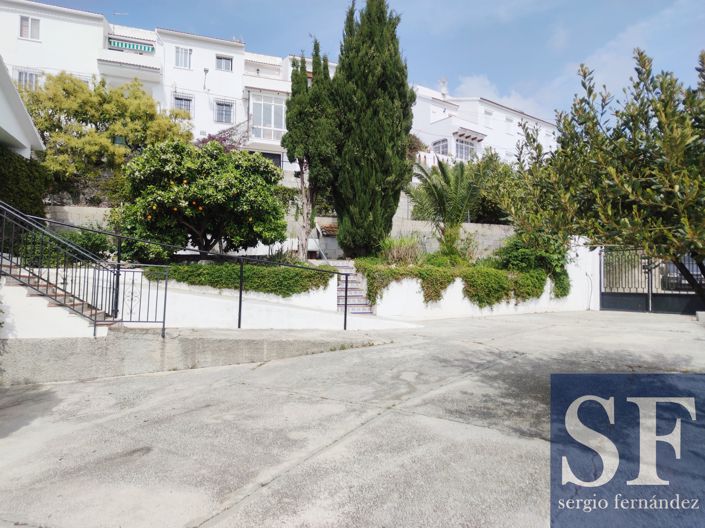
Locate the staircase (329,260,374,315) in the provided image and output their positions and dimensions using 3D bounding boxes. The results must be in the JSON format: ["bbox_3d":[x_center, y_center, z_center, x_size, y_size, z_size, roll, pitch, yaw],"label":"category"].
[{"bbox_3d":[-0.205,0.596,12.989,1.100,1.450,2.200,1,-1,-16],"label":"staircase"}]

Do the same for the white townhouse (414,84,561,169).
[{"bbox_3d":[11.288,-11.182,42.288,13.000,7.200,8.500,2,-2,-37],"label":"white townhouse"}]

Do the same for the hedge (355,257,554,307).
[{"bbox_3d":[2.826,0.522,13.492,5.500,1.250,1.000,1,-1,-19],"label":"hedge"}]

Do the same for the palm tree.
[{"bbox_3d":[2.853,-1.606,15.244,2.100,2.800,2.100,0,-1,0],"label":"palm tree"}]

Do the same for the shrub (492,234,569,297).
[{"bbox_3d":[5.299,0.099,14.203,1.900,1.750,1.500,1,-1,-18],"label":"shrub"}]

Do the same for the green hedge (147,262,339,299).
[{"bbox_3d":[-2.473,0.415,11.643,4.200,0.850,0.750,1,-1,-17],"label":"green hedge"}]

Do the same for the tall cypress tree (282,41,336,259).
[{"bbox_3d":[-1.243,-3.412,14.287,1.450,6.300,1.450,1,-1,-18],"label":"tall cypress tree"}]

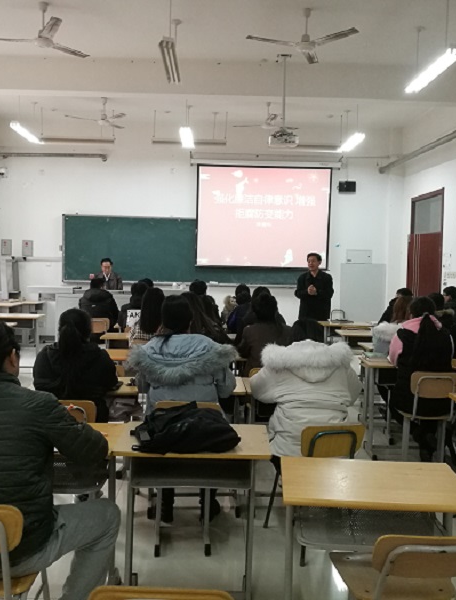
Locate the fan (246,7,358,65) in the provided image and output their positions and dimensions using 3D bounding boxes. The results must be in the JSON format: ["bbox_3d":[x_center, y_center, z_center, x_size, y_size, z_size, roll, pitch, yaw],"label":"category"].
[{"bbox_3d":[0.702,-2.564,5.995,1.100,0.398,1.040,1,4,-2],"label":"fan"}]

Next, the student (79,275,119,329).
[{"bbox_3d":[-1.674,0.354,8.051,0.520,1.270,0.720,1,4,-2],"label":"student"}]

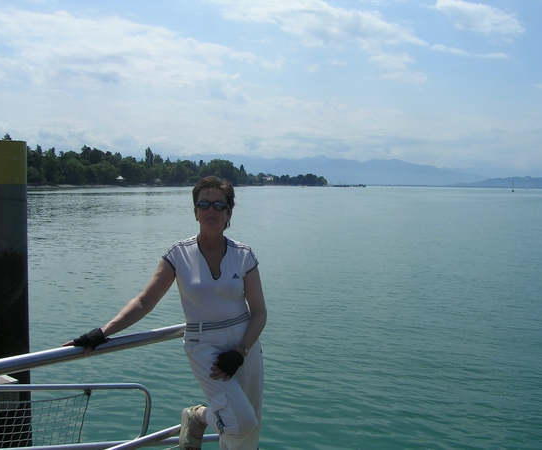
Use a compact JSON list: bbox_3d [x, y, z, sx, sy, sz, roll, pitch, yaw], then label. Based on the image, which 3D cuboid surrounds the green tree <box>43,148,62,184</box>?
[{"bbox_3d":[-87.540,-23.237,250.000,7.400,14.600,7.400,1,4,0],"label":"green tree"}]

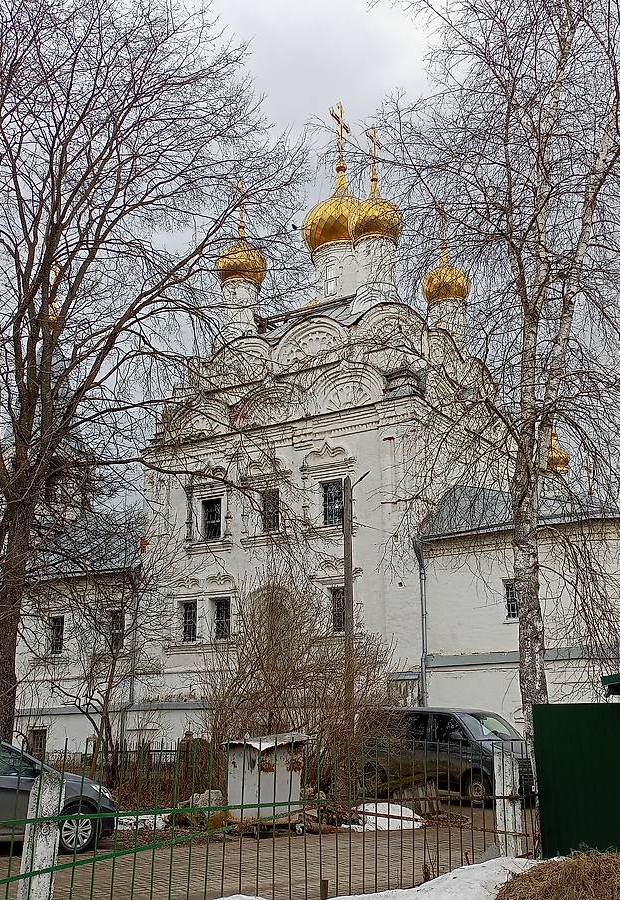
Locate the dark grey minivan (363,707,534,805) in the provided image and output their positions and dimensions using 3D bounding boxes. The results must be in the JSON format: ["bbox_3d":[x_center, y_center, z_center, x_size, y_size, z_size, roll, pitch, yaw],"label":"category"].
[{"bbox_3d":[2.952,6.637,21.165,1.920,1.960,4.880,14,-22,-39],"label":"dark grey minivan"}]

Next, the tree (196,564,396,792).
[{"bbox_3d":[-0.174,4.605,19.436,3.900,4.400,3.600,0,-17,-1],"label":"tree"}]

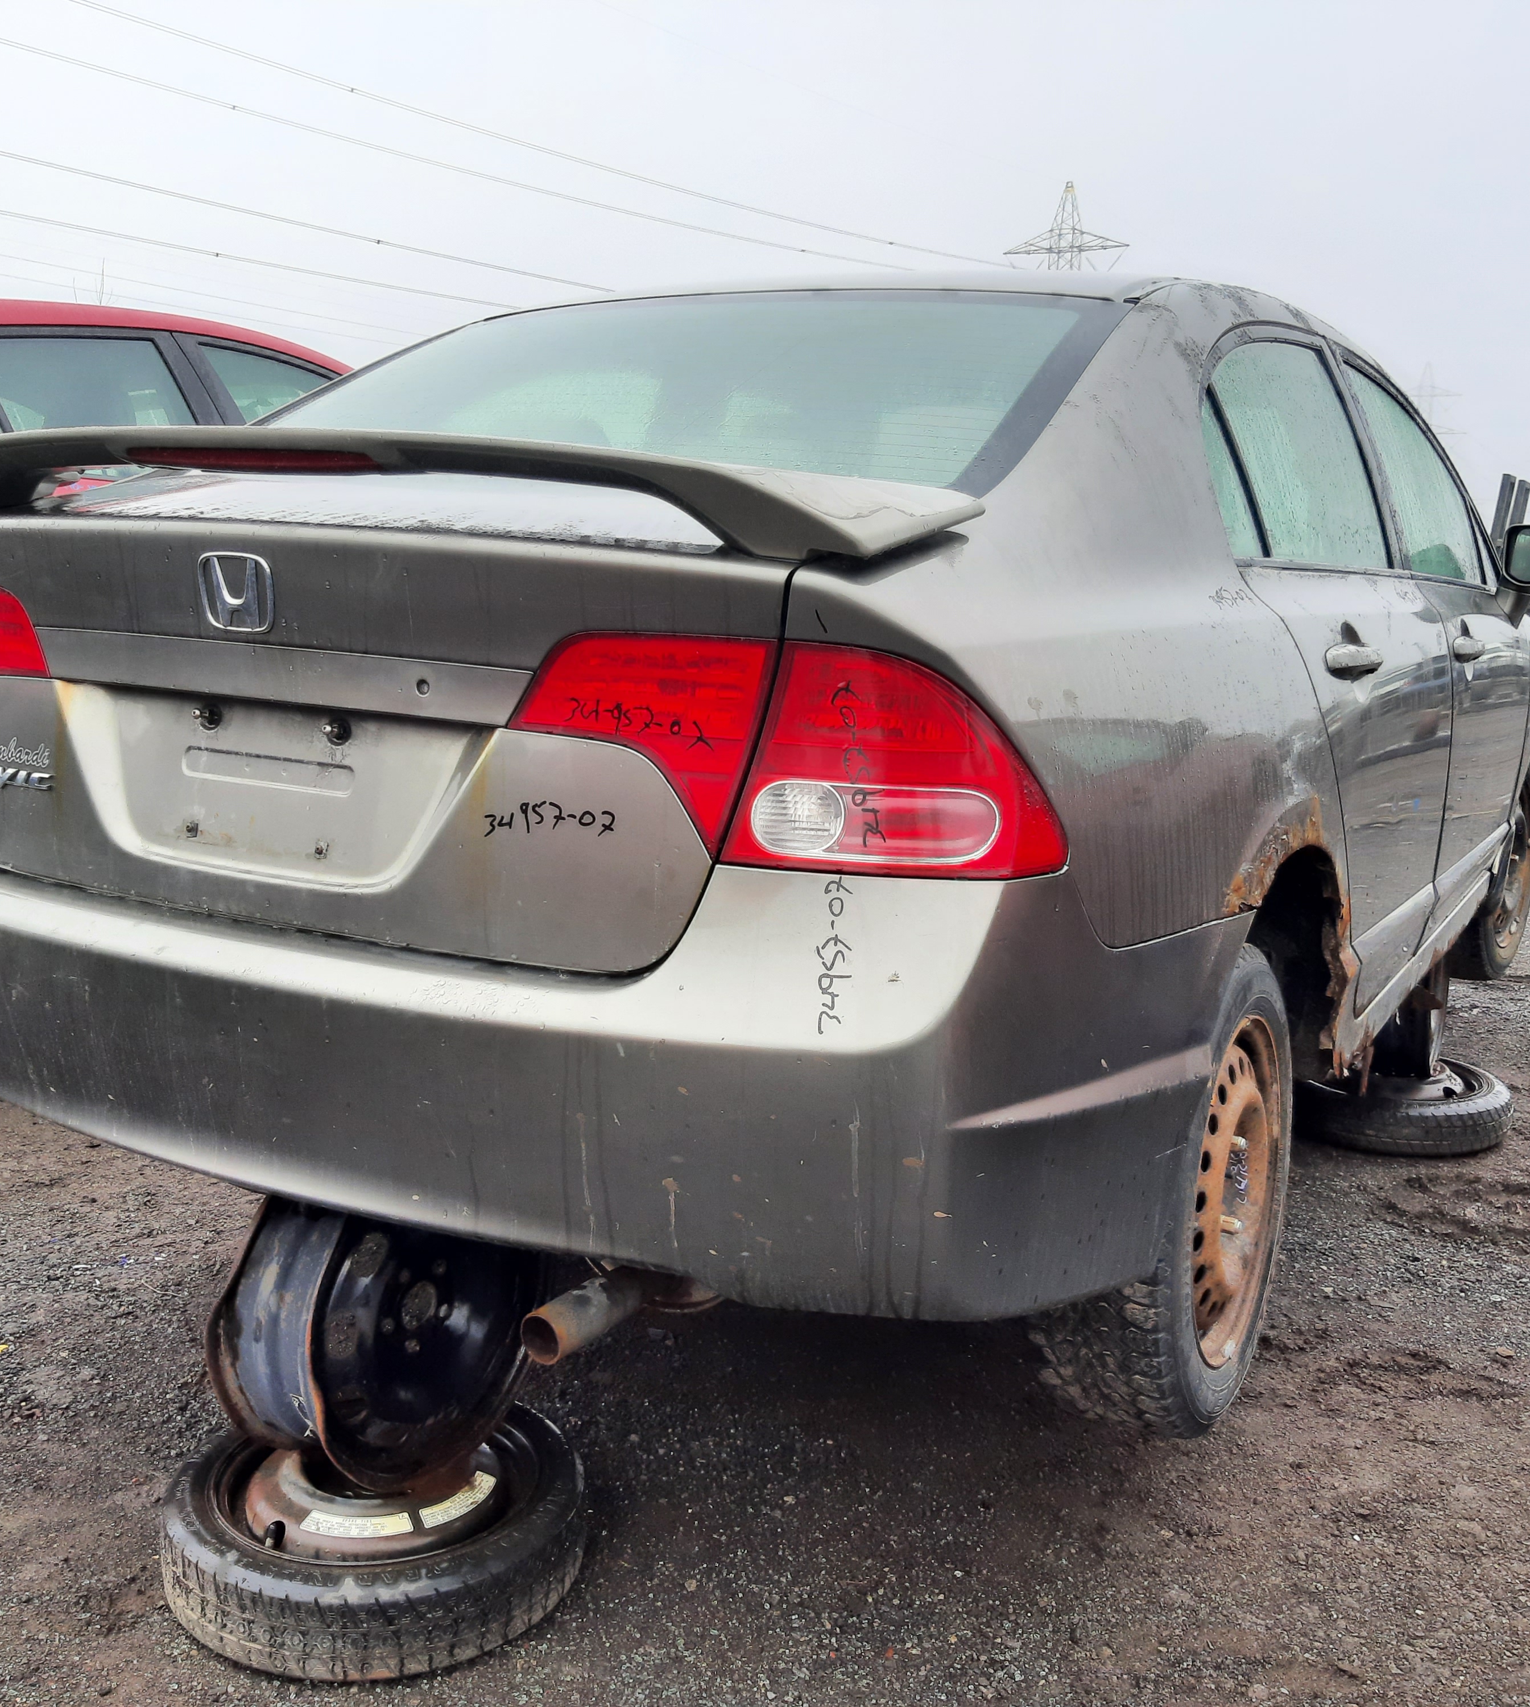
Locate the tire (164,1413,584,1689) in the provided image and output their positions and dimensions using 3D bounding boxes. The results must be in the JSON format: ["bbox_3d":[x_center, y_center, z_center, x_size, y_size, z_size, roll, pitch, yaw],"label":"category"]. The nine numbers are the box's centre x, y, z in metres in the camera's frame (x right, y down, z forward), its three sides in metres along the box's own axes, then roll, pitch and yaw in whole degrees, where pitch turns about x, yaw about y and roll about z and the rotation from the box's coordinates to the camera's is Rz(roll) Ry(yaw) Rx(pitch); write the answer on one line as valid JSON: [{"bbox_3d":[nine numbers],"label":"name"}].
[{"bbox_3d":[-0.508,0.873,2.252,0.550,0.128,0.550,1,9,0],"label":"tire"}]

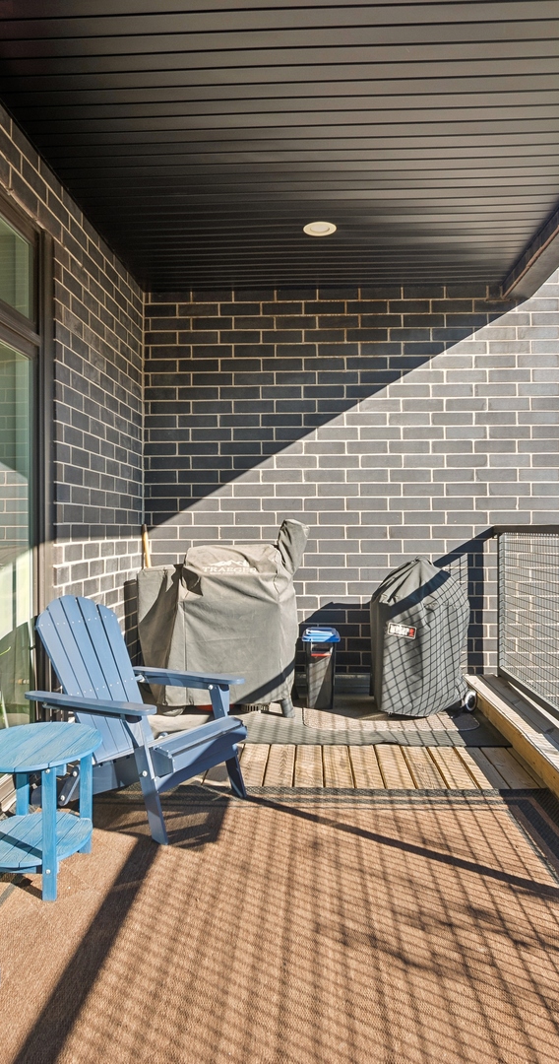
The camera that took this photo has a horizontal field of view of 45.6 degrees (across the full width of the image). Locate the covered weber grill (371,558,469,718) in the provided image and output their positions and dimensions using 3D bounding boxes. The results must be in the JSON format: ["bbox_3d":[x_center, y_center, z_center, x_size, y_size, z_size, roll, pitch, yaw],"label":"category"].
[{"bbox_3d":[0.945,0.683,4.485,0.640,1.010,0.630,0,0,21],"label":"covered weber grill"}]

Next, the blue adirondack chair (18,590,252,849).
[{"bbox_3d":[-0.646,0.751,3.010,0.885,0.890,0.710,0,1,33],"label":"blue adirondack chair"}]

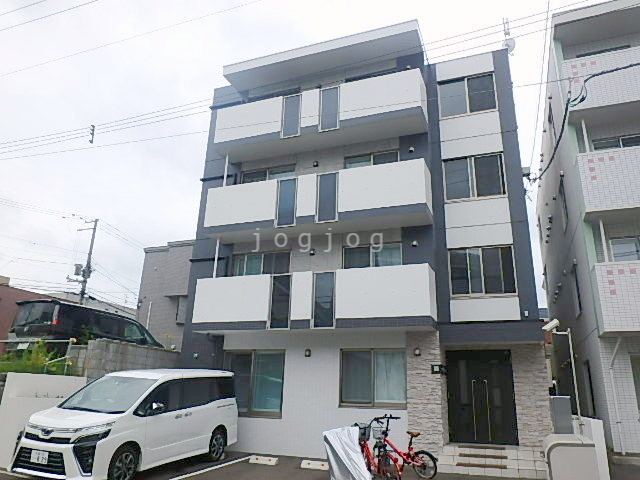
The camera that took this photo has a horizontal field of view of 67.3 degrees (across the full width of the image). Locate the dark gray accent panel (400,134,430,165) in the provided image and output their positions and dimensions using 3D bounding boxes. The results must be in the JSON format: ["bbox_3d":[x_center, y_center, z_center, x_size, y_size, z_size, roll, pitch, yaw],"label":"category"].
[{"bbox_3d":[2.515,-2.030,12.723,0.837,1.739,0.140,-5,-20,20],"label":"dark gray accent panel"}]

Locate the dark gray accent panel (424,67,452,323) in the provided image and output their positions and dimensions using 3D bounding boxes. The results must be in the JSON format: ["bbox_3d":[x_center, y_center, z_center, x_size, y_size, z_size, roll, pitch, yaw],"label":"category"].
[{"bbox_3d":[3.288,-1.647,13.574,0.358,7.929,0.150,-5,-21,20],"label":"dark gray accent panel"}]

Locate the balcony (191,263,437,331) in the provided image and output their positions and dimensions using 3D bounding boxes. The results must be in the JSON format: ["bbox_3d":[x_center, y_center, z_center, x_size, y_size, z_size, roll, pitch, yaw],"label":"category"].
[{"bbox_3d":[-0.288,1.621,12.194,6.214,1.411,0.948,-5,-21,20],"label":"balcony"}]

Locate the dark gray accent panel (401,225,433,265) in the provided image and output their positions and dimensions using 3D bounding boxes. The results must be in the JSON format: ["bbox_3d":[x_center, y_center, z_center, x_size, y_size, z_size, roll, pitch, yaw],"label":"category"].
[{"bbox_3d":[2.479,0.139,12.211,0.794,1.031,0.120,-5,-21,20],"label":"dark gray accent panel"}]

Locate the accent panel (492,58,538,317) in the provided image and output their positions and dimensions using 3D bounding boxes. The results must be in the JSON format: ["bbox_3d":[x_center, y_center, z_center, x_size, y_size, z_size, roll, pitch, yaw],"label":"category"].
[{"bbox_3d":[5.264,-1.837,13.064,0.425,8.036,0.140,-5,-21,20],"label":"accent panel"}]

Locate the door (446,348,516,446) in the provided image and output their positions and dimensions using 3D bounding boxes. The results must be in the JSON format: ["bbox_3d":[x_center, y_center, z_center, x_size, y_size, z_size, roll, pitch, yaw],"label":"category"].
[{"bbox_3d":[4.003,3.886,11.939,1.561,2.204,0.100,-5,-21,20],"label":"door"}]

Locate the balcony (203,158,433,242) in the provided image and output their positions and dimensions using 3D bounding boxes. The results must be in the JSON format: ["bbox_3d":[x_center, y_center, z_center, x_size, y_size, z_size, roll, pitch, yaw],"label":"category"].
[{"bbox_3d":[-0.192,-0.914,12.948,6.154,1.428,0.875,-5,-20,20],"label":"balcony"}]

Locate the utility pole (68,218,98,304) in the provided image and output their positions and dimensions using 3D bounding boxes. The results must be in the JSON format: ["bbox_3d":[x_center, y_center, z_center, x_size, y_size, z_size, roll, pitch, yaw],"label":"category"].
[{"bbox_3d":[-15.829,4.103,31.232,1.300,11.600,0.600,-5,-20,20],"label":"utility pole"}]

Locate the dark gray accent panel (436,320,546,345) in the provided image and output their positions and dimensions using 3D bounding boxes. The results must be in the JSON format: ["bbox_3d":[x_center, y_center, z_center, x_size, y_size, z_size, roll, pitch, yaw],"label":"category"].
[{"bbox_3d":[3.779,2.072,10.731,2.158,0.474,0.167,-5,-20,20],"label":"dark gray accent panel"}]

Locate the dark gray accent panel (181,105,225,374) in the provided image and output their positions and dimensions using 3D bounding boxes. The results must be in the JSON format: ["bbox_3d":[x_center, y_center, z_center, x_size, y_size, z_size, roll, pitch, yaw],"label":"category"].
[{"bbox_3d":[-3.091,0.242,13.792,0.856,9.858,0.418,-5,-20,20],"label":"dark gray accent panel"}]

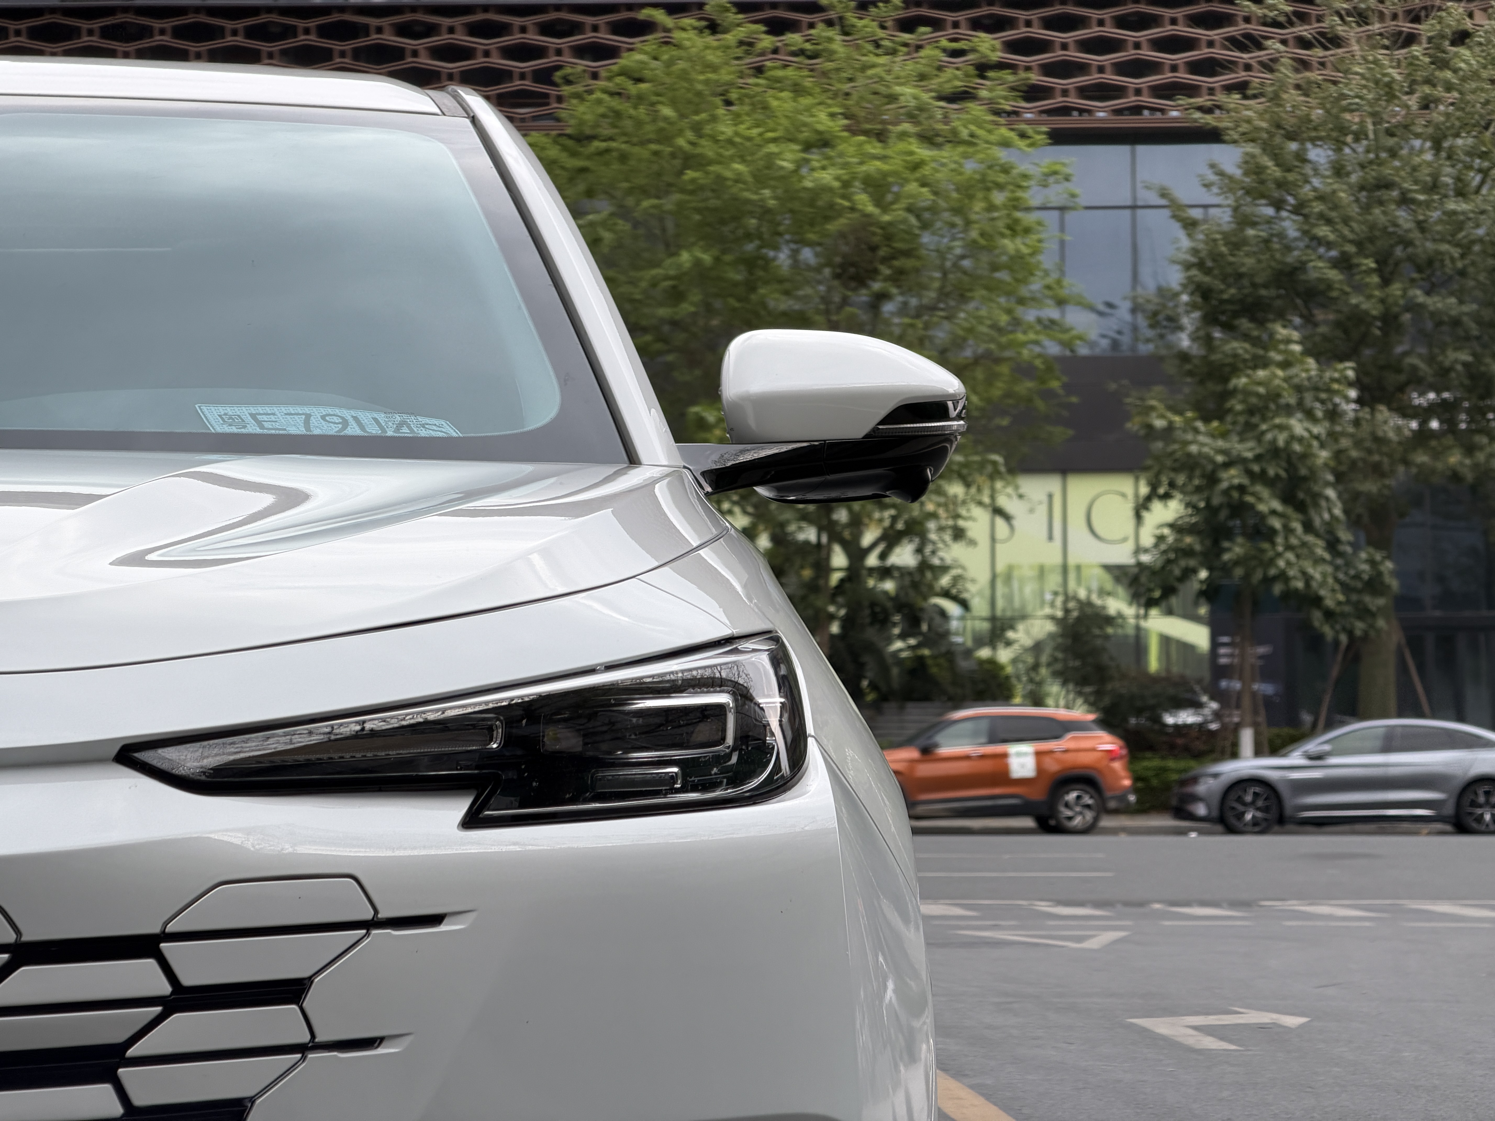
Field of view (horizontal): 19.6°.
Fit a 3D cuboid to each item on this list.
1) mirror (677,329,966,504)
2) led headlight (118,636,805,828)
[{"bbox_3d":[0.070,-0.136,4.100,0.275,0.166,0.180,0,-3,-3],"label":"mirror"},{"bbox_3d":[-0.168,0.106,2.730,0.430,0.125,0.260,0,-3,-4],"label":"led headlight"}]

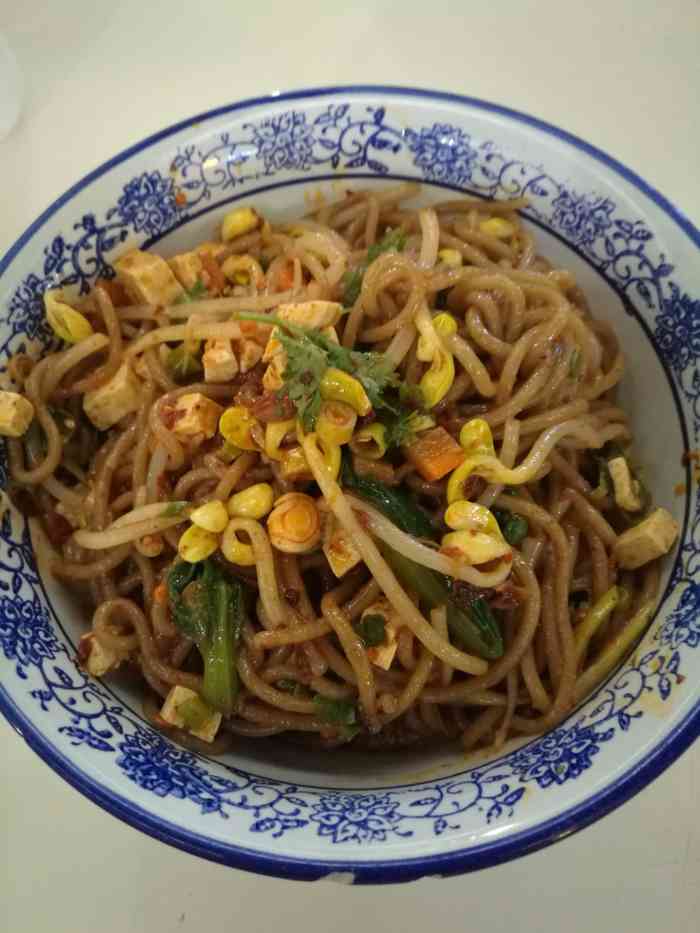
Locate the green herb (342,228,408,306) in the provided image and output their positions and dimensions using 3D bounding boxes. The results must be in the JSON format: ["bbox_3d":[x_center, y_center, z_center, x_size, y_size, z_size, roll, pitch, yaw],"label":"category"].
[{"bbox_3d":[0.007,-0.061,0.224,0.011,0.008,0.025,31,71,13],"label":"green herb"}]

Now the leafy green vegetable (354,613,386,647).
[{"bbox_3d":[0.005,0.042,0.188,0.008,0.004,0.008,0,67,1],"label":"leafy green vegetable"}]

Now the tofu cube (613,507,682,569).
[{"bbox_3d":[0.079,0.019,0.193,0.014,0.010,0.009,-28,70,-11],"label":"tofu cube"}]

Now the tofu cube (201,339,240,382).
[{"bbox_3d":[-0.039,-0.031,0.217,0.009,0.010,0.009,6,68,4],"label":"tofu cube"}]

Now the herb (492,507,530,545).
[{"bbox_3d":[0.042,0.016,0.191,0.009,0.005,0.009,4,67,2],"label":"herb"}]

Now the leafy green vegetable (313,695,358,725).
[{"bbox_3d":[-0.004,0.062,0.186,0.012,0.006,0.009,7,67,4],"label":"leafy green vegetable"}]

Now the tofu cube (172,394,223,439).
[{"bbox_3d":[-0.043,-0.014,0.202,0.011,0.010,0.010,22,69,9],"label":"tofu cube"}]

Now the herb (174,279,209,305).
[{"bbox_3d":[-0.049,-0.054,0.223,0.010,0.005,0.009,-5,67,-2],"label":"herb"}]

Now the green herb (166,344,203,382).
[{"bbox_3d":[-0.051,-0.032,0.224,0.011,0.006,0.011,-10,68,-2],"label":"green herb"}]

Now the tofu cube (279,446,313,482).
[{"bbox_3d":[-0.015,-0.001,0.201,0.009,0.008,0.009,-8,68,-2],"label":"tofu cube"}]

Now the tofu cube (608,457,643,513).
[{"bbox_3d":[0.077,0.005,0.203,0.007,0.008,0.013,-7,67,-3],"label":"tofu cube"}]

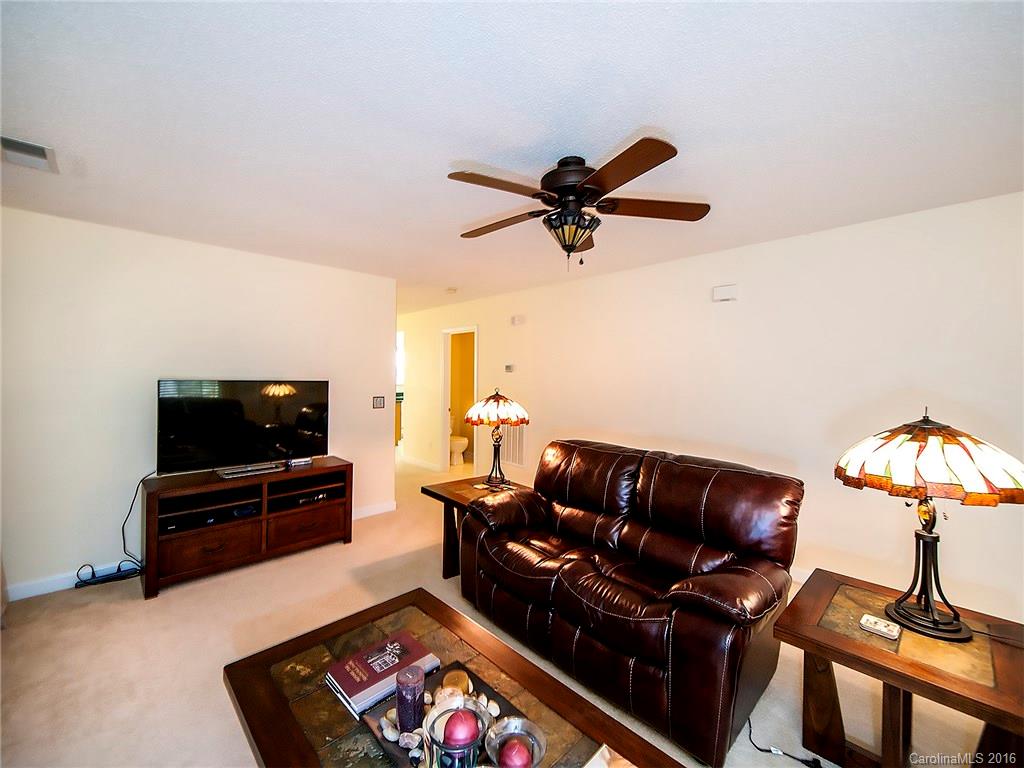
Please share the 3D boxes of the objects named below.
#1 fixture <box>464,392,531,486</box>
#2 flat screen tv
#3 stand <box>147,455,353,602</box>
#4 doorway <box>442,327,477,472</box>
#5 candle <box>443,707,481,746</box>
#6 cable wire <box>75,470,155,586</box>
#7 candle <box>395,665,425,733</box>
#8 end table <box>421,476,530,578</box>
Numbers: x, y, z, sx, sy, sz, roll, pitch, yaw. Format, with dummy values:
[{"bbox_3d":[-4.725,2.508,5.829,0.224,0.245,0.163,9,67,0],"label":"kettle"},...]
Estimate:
[{"bbox_3d":[-0.116,0.404,3.231,0.506,0.734,0.506,1,1,0],"label":"fixture"},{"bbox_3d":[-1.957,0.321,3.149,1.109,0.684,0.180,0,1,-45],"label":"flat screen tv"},{"bbox_3d":[-1.945,0.999,3.163,1.297,0.678,0.370,0,1,-45],"label":"stand"},{"bbox_3d":[-0.716,0.262,5.917,0.140,2.103,0.780,0,1,-45],"label":"doorway"},{"bbox_3d":[-0.115,0.800,0.950,0.082,0.088,0.082,1,1,0],"label":"candle"},{"bbox_3d":[-2.658,0.986,2.789,0.400,0.700,0.170,0,1,-45],"label":"cable wire"},{"bbox_3d":[-0.269,0.835,1.099,0.072,0.125,0.072,1,1,0],"label":"candle"},{"bbox_3d":[-0.245,1.064,3.067,0.625,0.585,0.605,0,1,-45],"label":"end table"}]

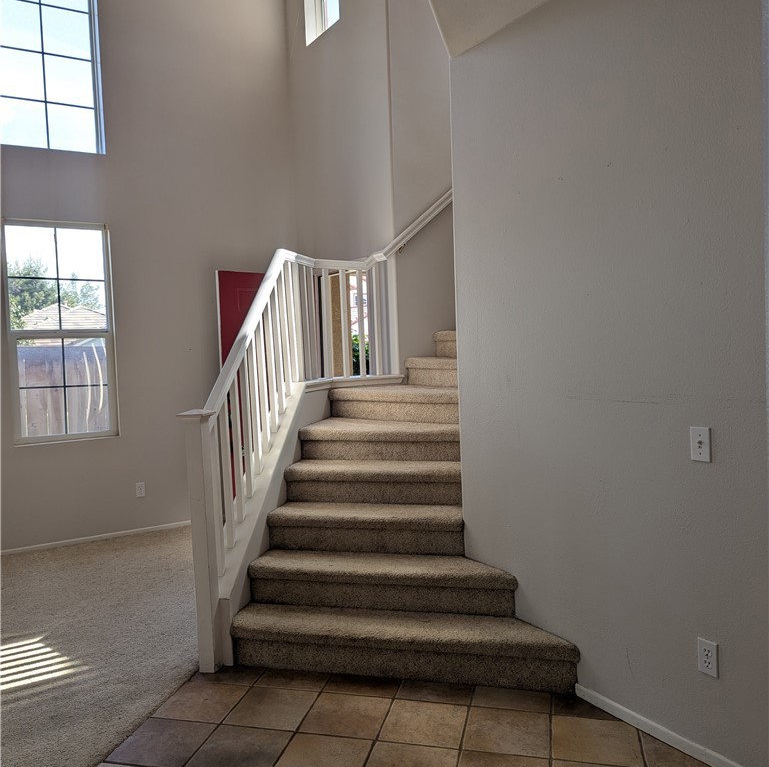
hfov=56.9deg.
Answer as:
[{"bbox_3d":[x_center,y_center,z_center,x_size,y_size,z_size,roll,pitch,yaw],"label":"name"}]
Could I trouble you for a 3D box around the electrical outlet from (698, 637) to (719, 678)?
[{"bbox_3d":[1.101,0.935,2.413,0.012,0.115,0.071,-4,4,-33],"label":"electrical outlet"}]

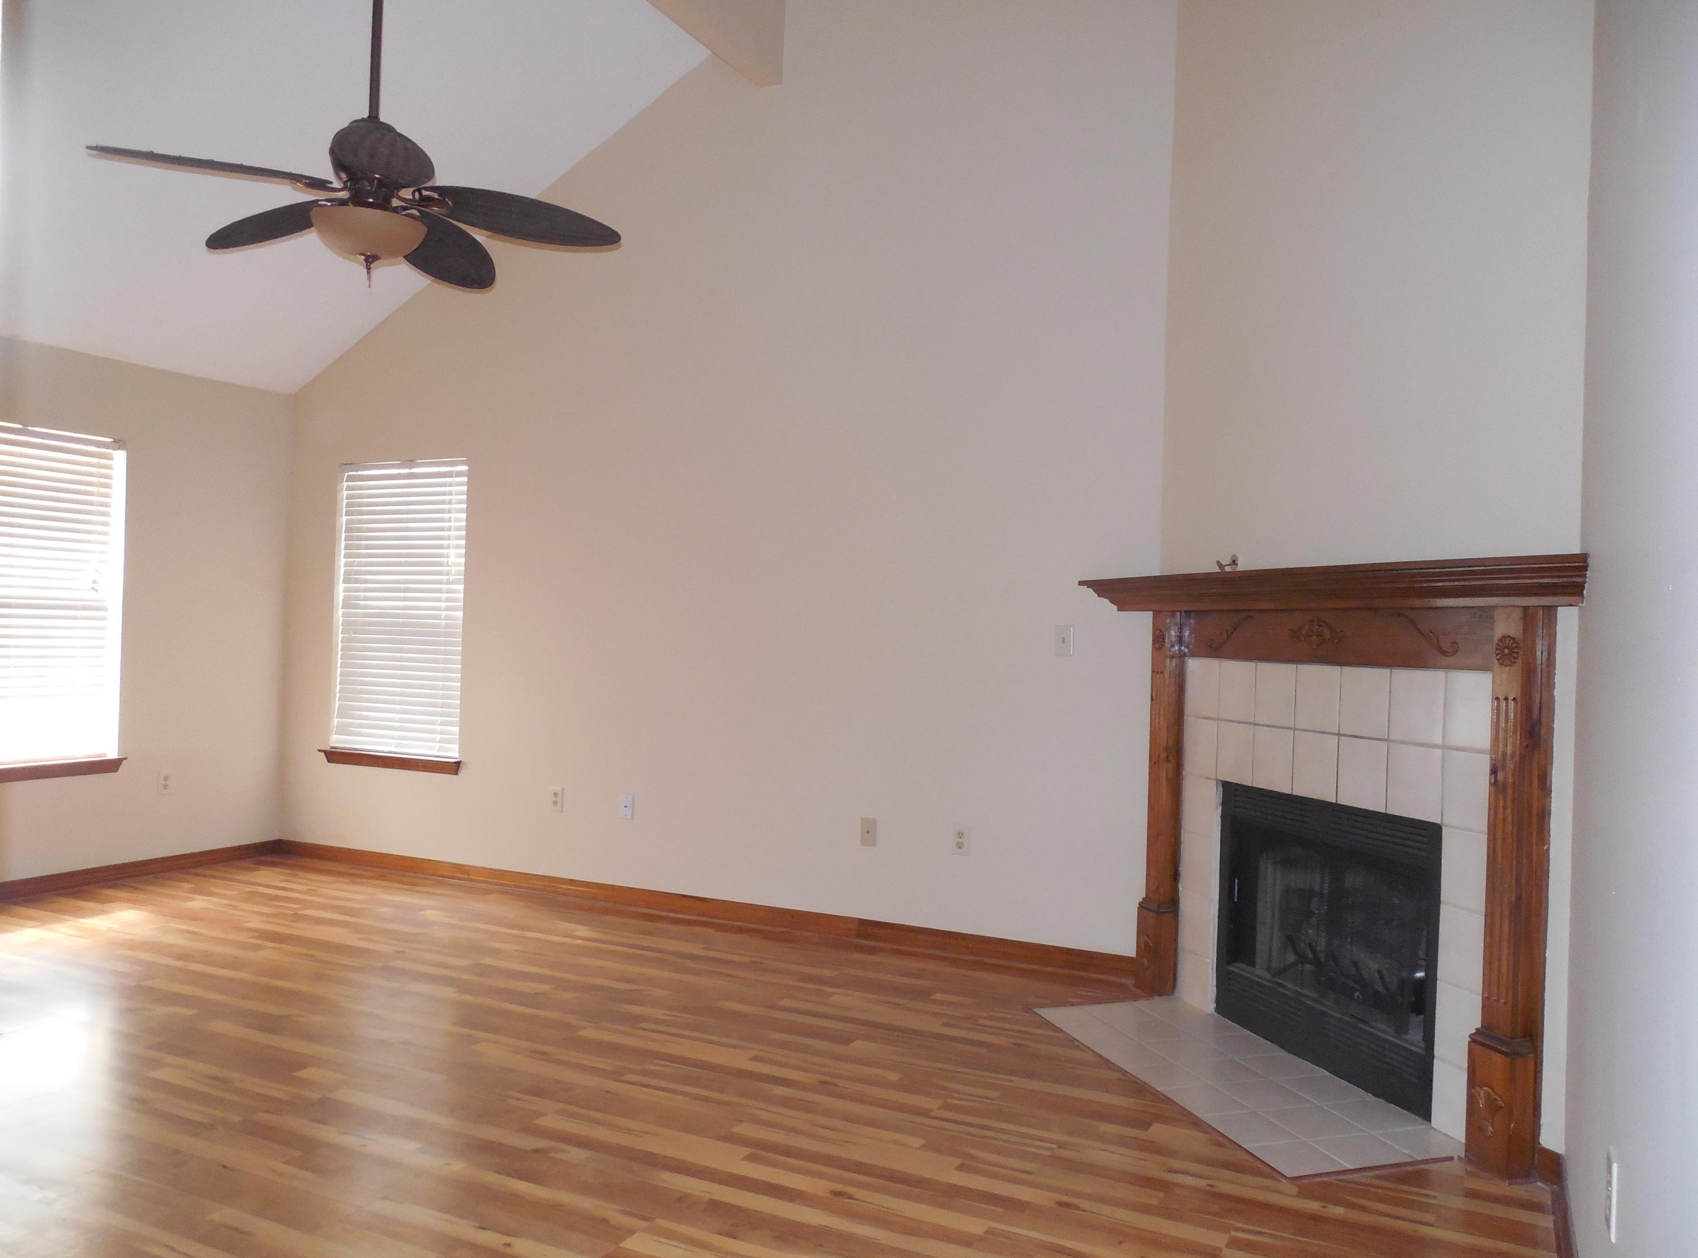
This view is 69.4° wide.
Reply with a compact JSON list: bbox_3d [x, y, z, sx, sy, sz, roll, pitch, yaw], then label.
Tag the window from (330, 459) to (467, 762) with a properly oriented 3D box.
[{"bbox_3d":[-2.255,-0.105,6.205,0.862,1.470,0.100,1,-1,26],"label":"window"}]

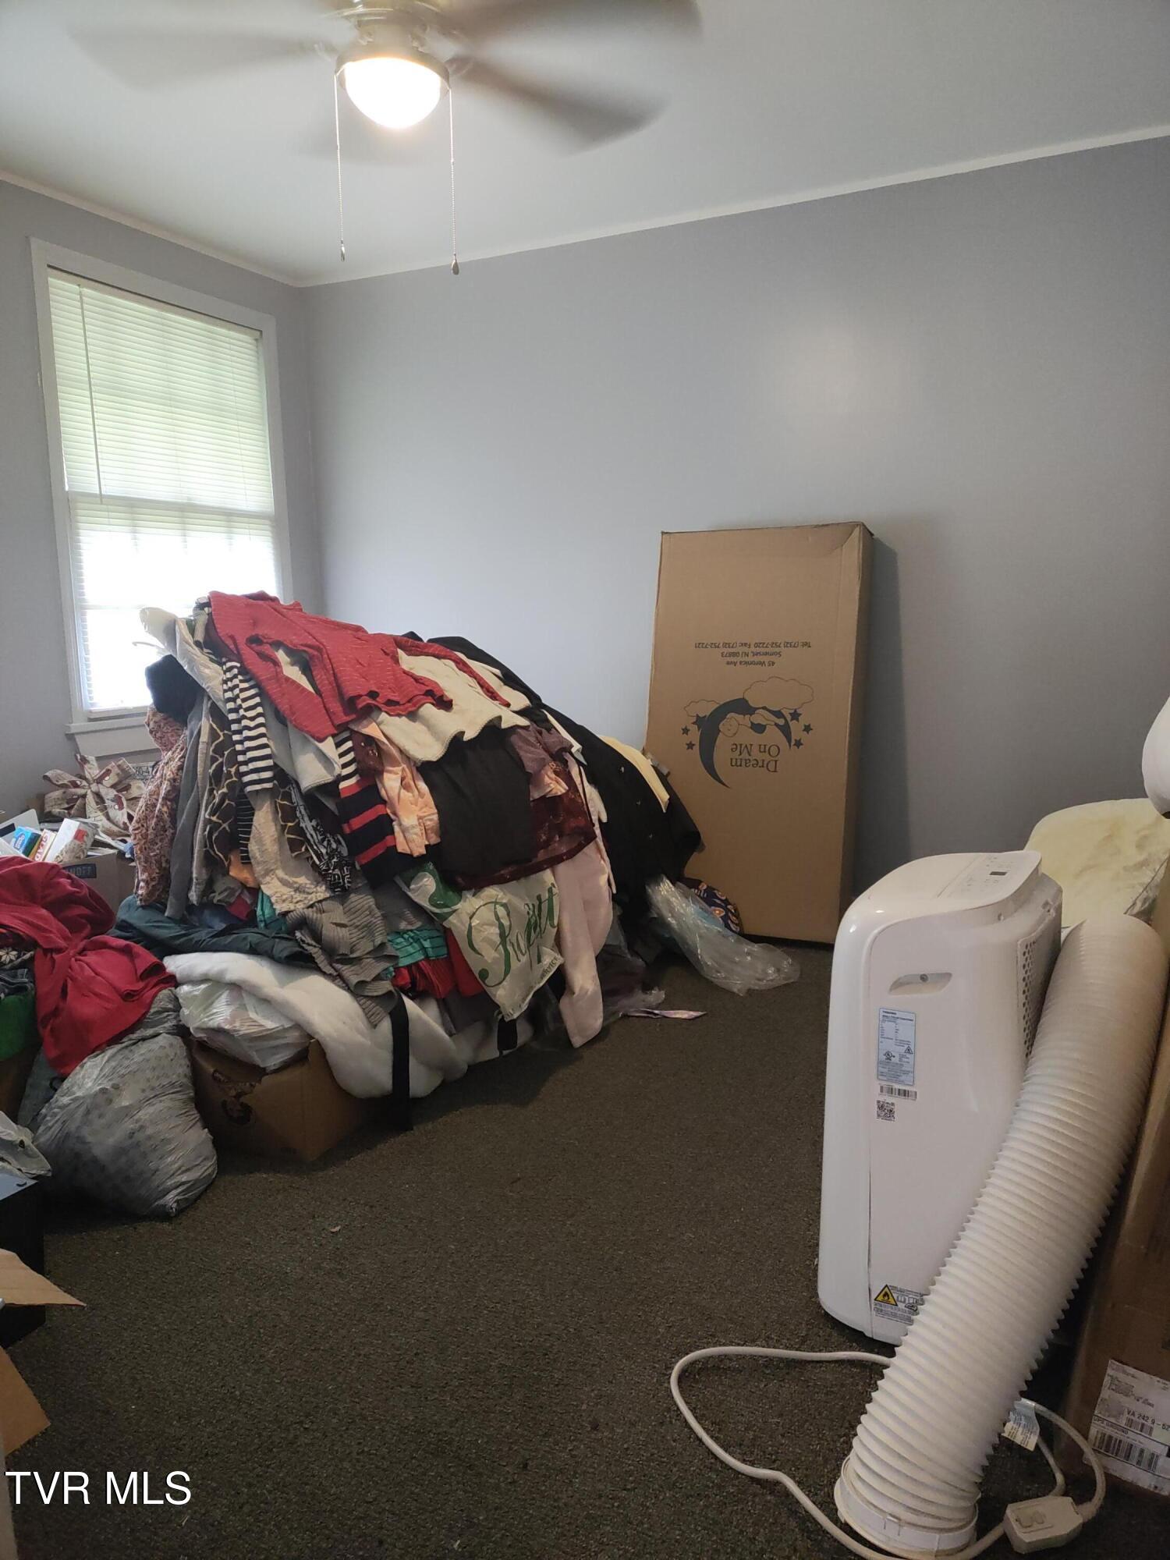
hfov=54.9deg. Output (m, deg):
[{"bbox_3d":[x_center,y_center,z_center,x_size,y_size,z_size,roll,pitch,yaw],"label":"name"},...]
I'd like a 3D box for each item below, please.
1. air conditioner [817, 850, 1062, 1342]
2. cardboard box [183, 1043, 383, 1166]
[{"bbox_3d":[0.556,0.484,1.743,0.330,0.705,0.350,3,10,28],"label":"air conditioner"},{"bbox_3d":[-0.665,0.633,2.519,0.370,0.240,0.330,3,9,25],"label":"cardboard box"}]

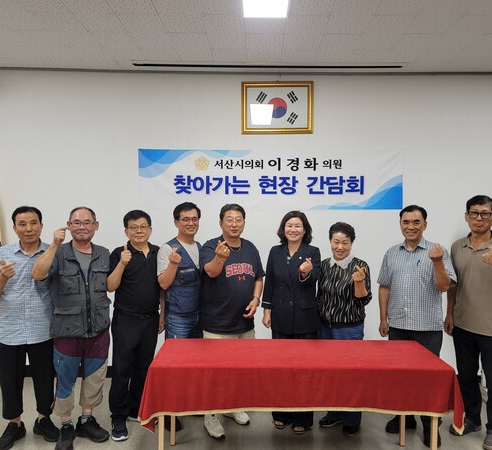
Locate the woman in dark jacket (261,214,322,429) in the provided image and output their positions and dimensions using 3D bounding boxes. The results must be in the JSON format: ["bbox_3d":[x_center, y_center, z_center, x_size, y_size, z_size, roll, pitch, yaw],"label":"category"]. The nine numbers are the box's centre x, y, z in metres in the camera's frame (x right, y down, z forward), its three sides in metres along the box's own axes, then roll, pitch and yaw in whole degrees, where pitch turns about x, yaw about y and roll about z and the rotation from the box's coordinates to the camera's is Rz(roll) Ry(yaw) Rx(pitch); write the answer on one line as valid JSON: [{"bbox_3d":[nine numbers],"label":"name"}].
[{"bbox_3d":[0.339,0.716,3.232,0.465,1.656,0.384,1,1,5],"label":"woman in dark jacket"}]

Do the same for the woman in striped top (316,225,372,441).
[{"bbox_3d":[0.735,0.765,3.232,0.444,1.571,0.384,1,1,9],"label":"woman in striped top"}]

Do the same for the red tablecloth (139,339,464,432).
[{"bbox_3d":[0.336,1.014,2.798,1.858,0.364,0.636,1,1,0],"label":"red tablecloth"}]

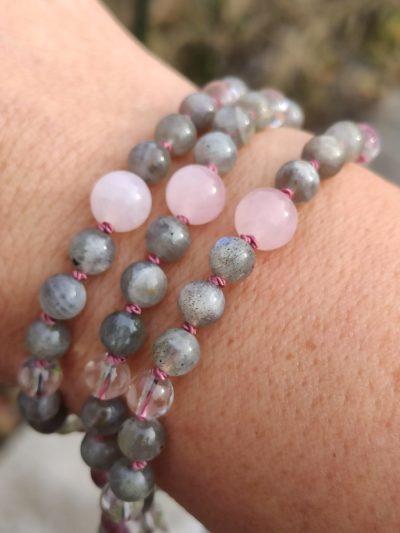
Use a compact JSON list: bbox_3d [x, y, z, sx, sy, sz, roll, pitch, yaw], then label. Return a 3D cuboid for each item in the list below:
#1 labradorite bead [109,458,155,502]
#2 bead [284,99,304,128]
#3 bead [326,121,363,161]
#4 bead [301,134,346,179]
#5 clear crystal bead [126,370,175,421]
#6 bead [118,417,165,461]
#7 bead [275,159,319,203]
[{"bbox_3d":[-0.012,0.038,0.072,0.008,0.008,0.008,0,37,0],"label":"labradorite bead"},{"bbox_3d":[0.020,-0.035,0.091,0.008,0.008,0.008,0,37,0],"label":"bead"},{"bbox_3d":[0.029,-0.025,0.080,0.008,0.008,0.008,0,37,0],"label":"bead"},{"bbox_3d":[0.023,-0.020,0.075,0.008,0.008,0.008,0,37,0],"label":"bead"},{"bbox_3d":[-0.008,0.022,0.068,0.008,0.008,0.008,0,37,0],"label":"clear crystal bead"},{"bbox_3d":[-0.010,0.030,0.070,0.008,0.008,0.008,0,37,0],"label":"bead"},{"bbox_3d":[0.018,-0.015,0.072,0.008,0.008,0.008,0,37,0],"label":"bead"}]

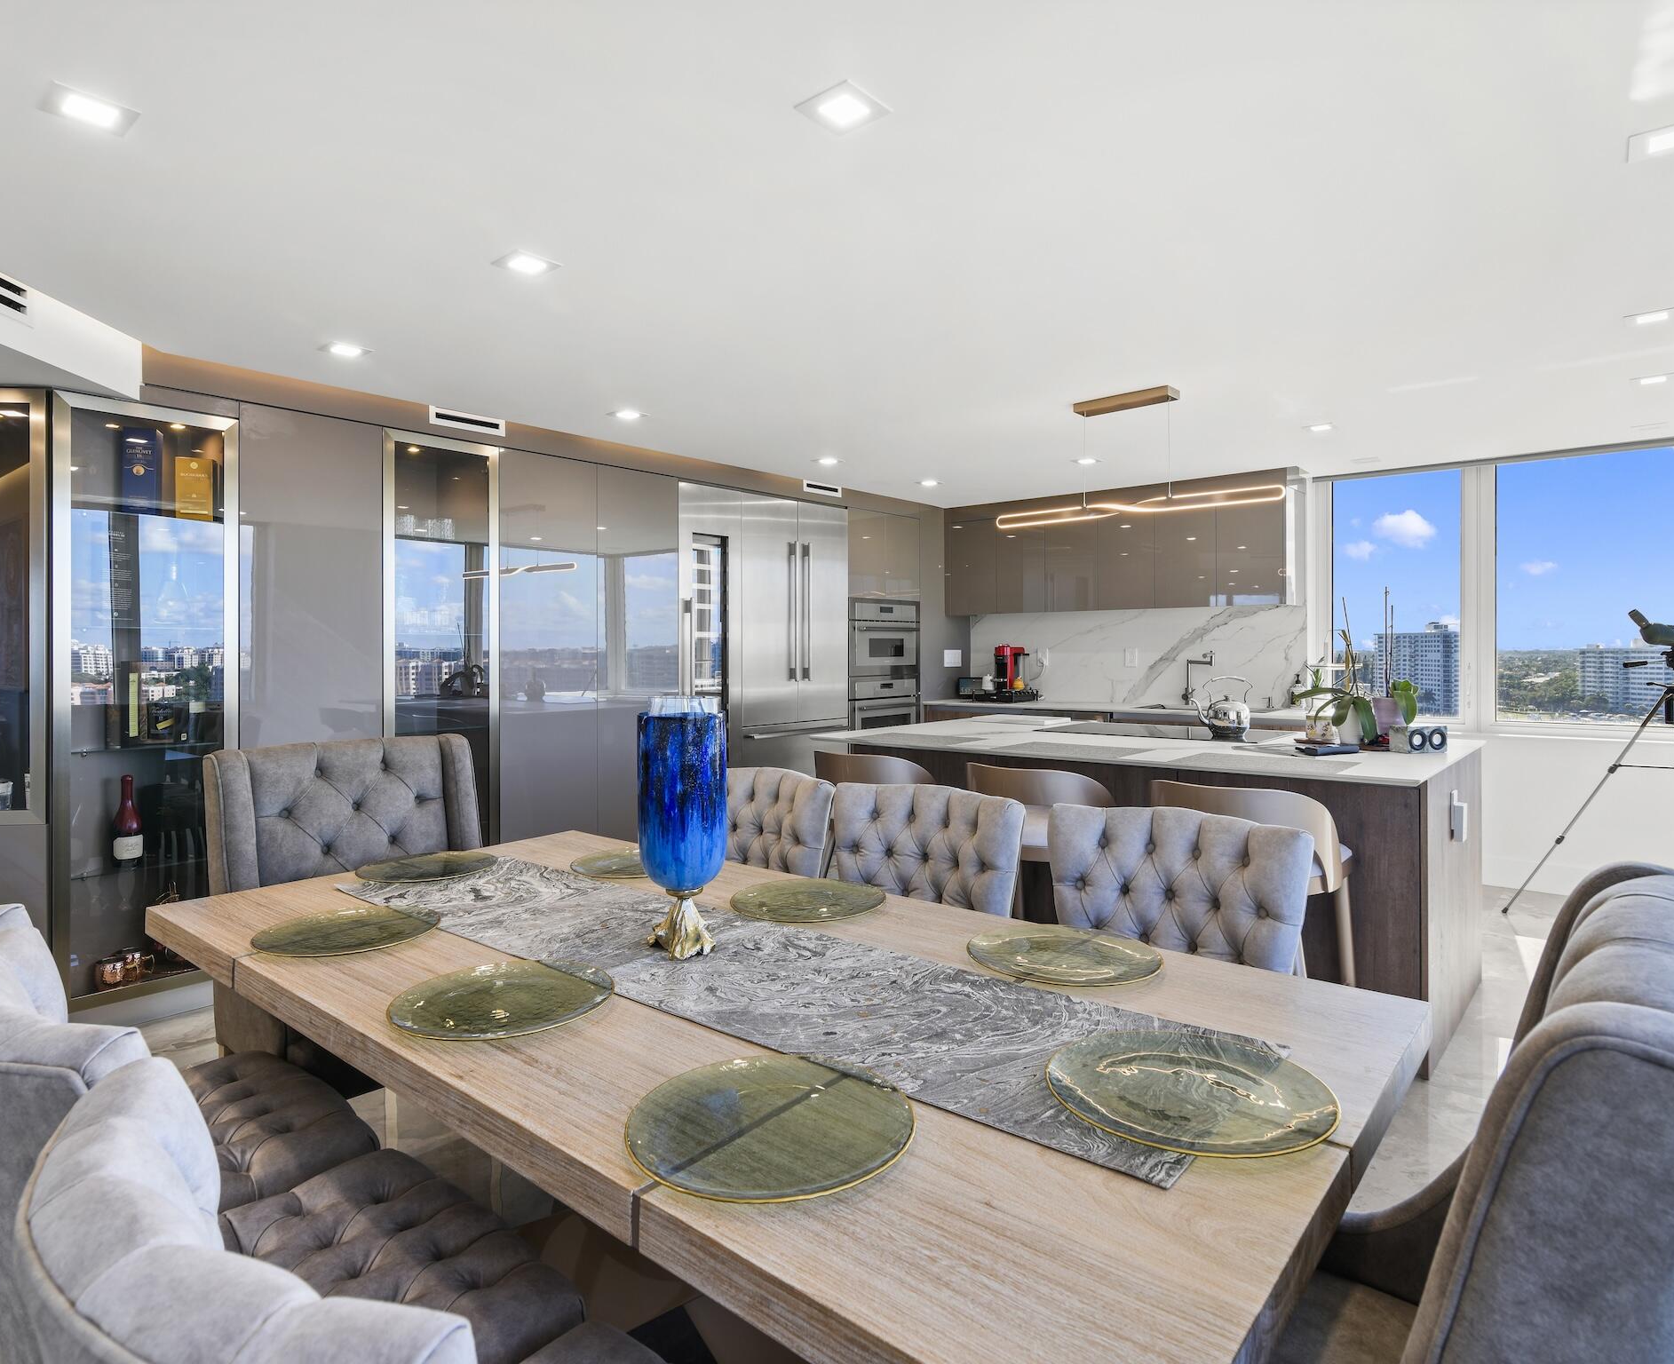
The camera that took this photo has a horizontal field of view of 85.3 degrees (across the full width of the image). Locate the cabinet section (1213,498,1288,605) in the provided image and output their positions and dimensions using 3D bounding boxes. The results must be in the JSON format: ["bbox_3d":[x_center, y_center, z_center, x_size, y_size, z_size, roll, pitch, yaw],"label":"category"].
[{"bbox_3d":[2.582,-0.791,5.548,0.390,0.662,0.350,1,1,40],"label":"cabinet section"}]

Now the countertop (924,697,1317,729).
[{"bbox_3d":[1.749,0.191,5.962,2.470,0.052,0.589,1,2,42],"label":"countertop"}]

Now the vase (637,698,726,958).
[{"bbox_3d":[-0.295,0.268,1.722,0.170,0.465,0.170,0,1,0],"label":"vase"}]

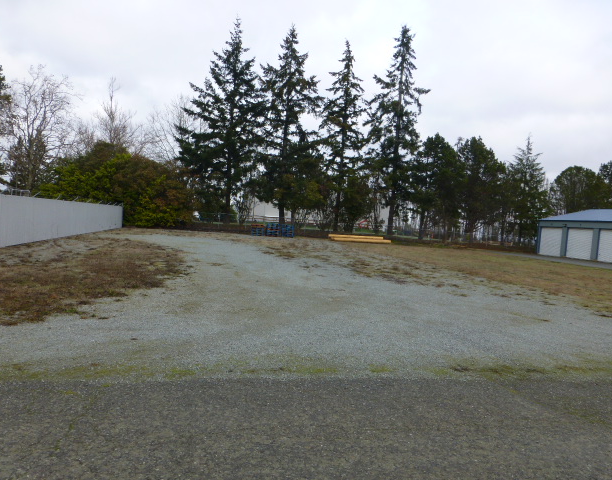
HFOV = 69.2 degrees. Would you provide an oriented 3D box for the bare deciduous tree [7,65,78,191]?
[{"bbox_3d":[-31.810,-11.690,53.560,8.450,18.680,8.200,1,3,-31],"label":"bare deciduous tree"}]

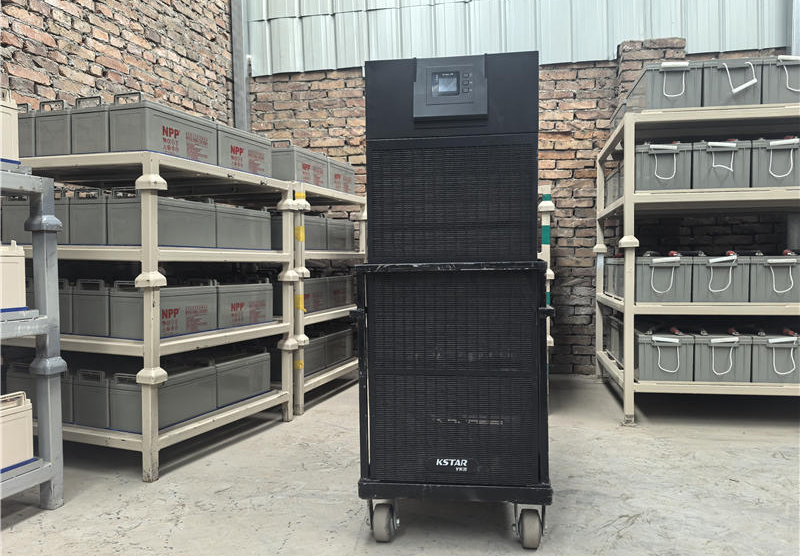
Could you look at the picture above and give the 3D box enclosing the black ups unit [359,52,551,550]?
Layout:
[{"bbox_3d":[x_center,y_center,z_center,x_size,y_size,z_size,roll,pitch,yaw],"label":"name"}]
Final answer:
[{"bbox_3d":[0.179,0.064,1.907,0.478,1.228,0.750,0,1,7],"label":"black ups unit"}]

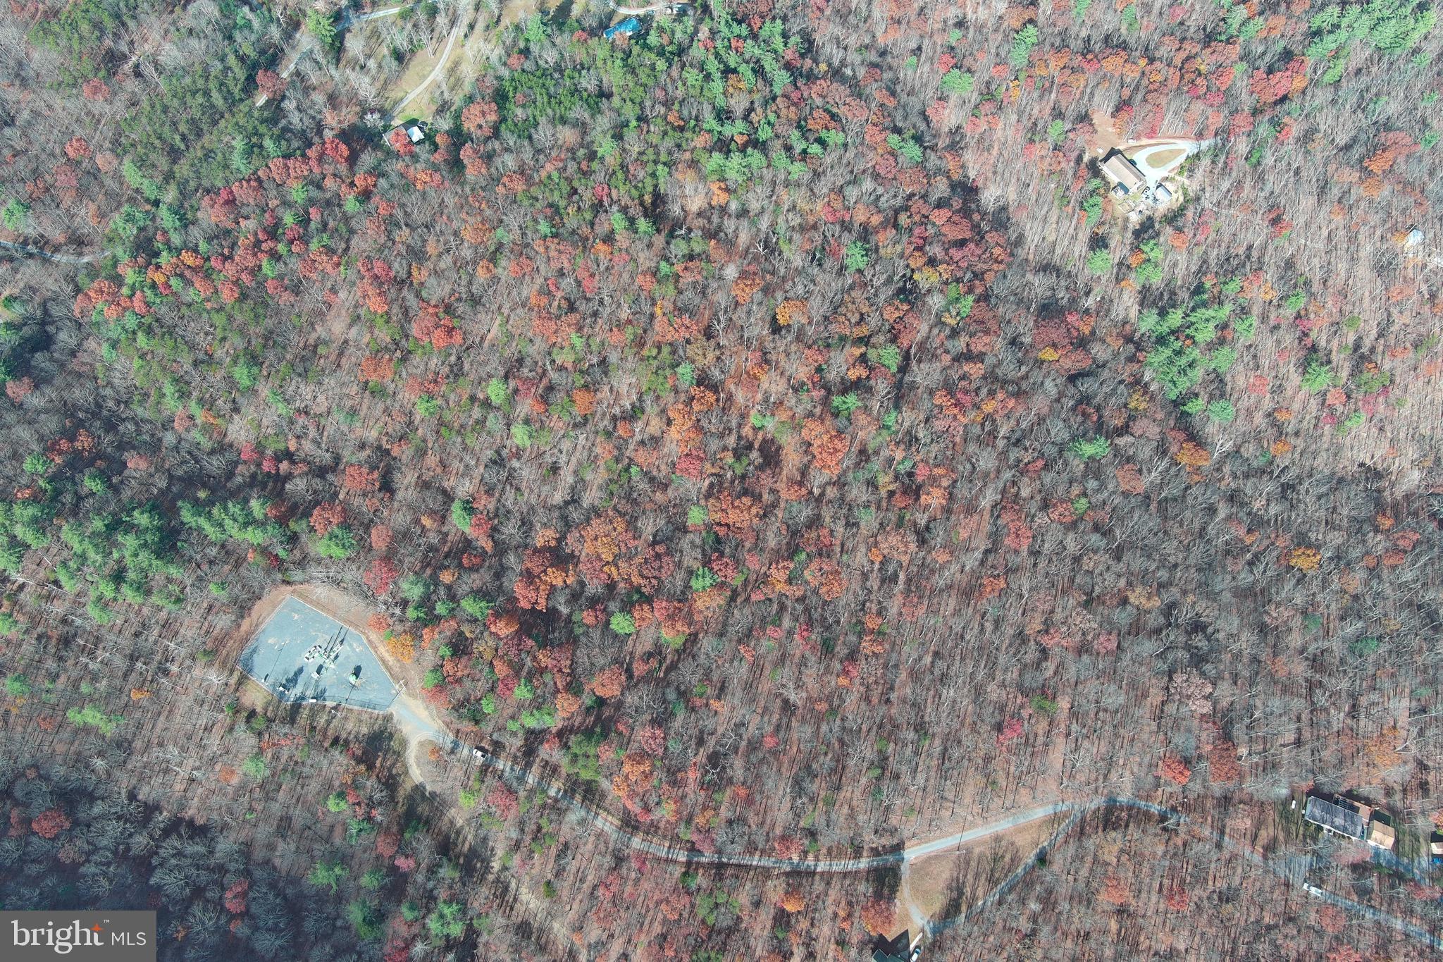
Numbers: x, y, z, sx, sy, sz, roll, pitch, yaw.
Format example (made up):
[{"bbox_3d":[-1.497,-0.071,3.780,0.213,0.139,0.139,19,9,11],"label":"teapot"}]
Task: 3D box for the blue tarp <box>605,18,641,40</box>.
[{"bbox_3d":[-42.390,-194.410,499.520,14.000,2.300,6.300,-23,70,-9],"label":"blue tarp"}]

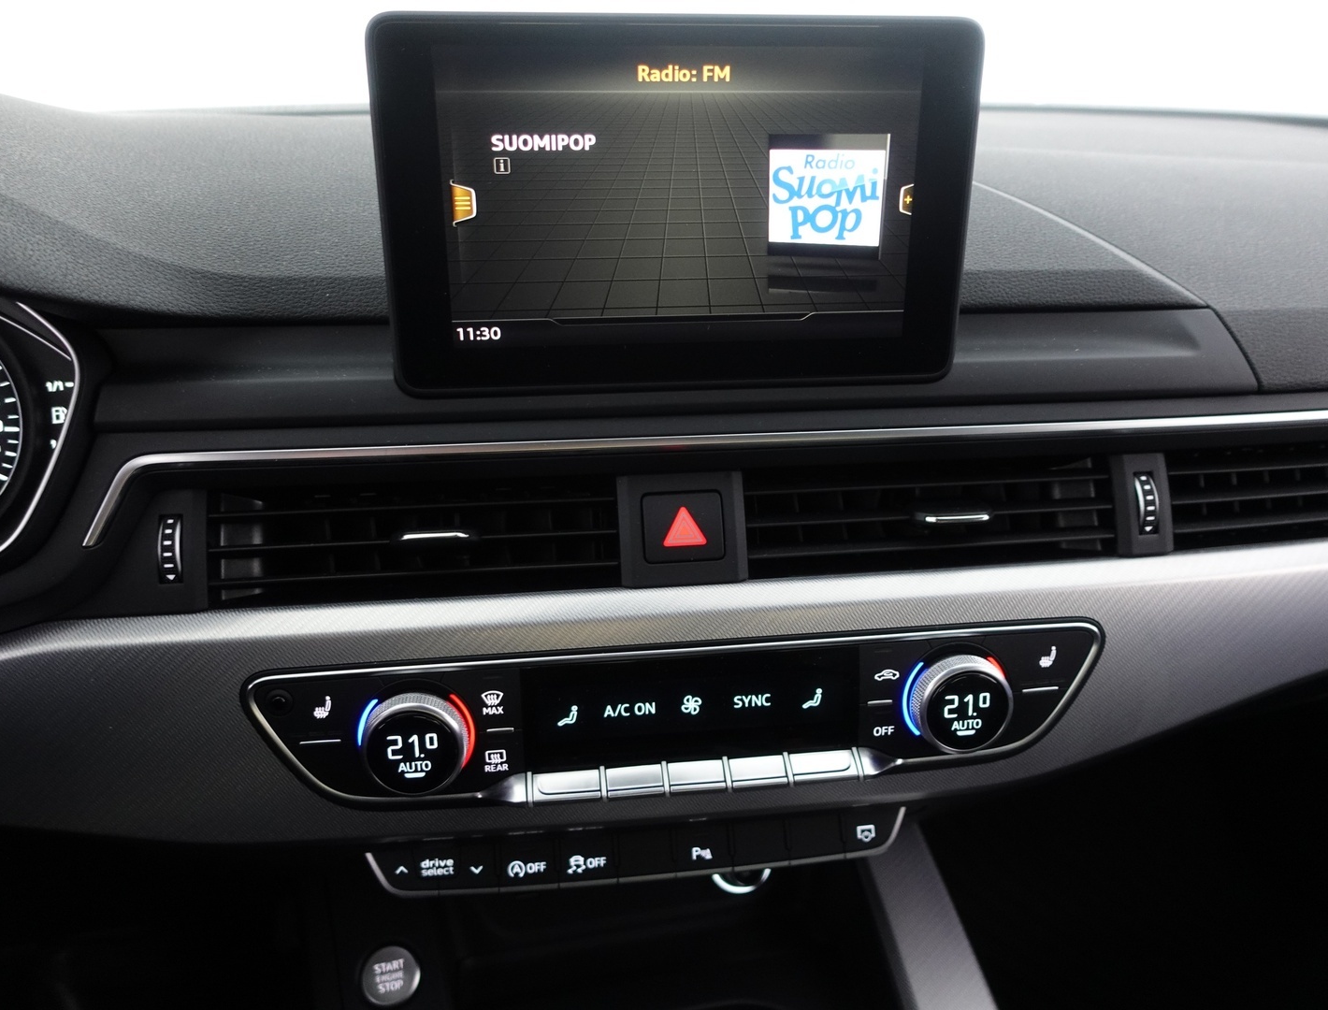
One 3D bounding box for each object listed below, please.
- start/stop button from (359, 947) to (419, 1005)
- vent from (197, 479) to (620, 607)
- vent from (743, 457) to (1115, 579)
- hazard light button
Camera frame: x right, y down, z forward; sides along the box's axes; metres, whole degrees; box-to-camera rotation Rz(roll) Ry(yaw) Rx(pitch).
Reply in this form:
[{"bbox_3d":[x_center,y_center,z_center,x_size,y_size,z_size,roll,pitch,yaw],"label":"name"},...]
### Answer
[{"bbox_3d":[-0.119,0.205,0.439,0.027,0.008,0.027,-4,66,-17],"label":"start/stop button"},{"bbox_3d":[-0.086,0.013,0.359,0.139,0.041,0.030,-2,-6,-10],"label":"vent"},{"bbox_3d":[0.097,0.005,0.380,0.137,0.040,0.030,-3,-7,-4],"label":"vent"},{"bbox_3d":[0.007,0.008,0.364,0.029,0.025,0.008,-2,-7,-7],"label":"hazard light button"}]

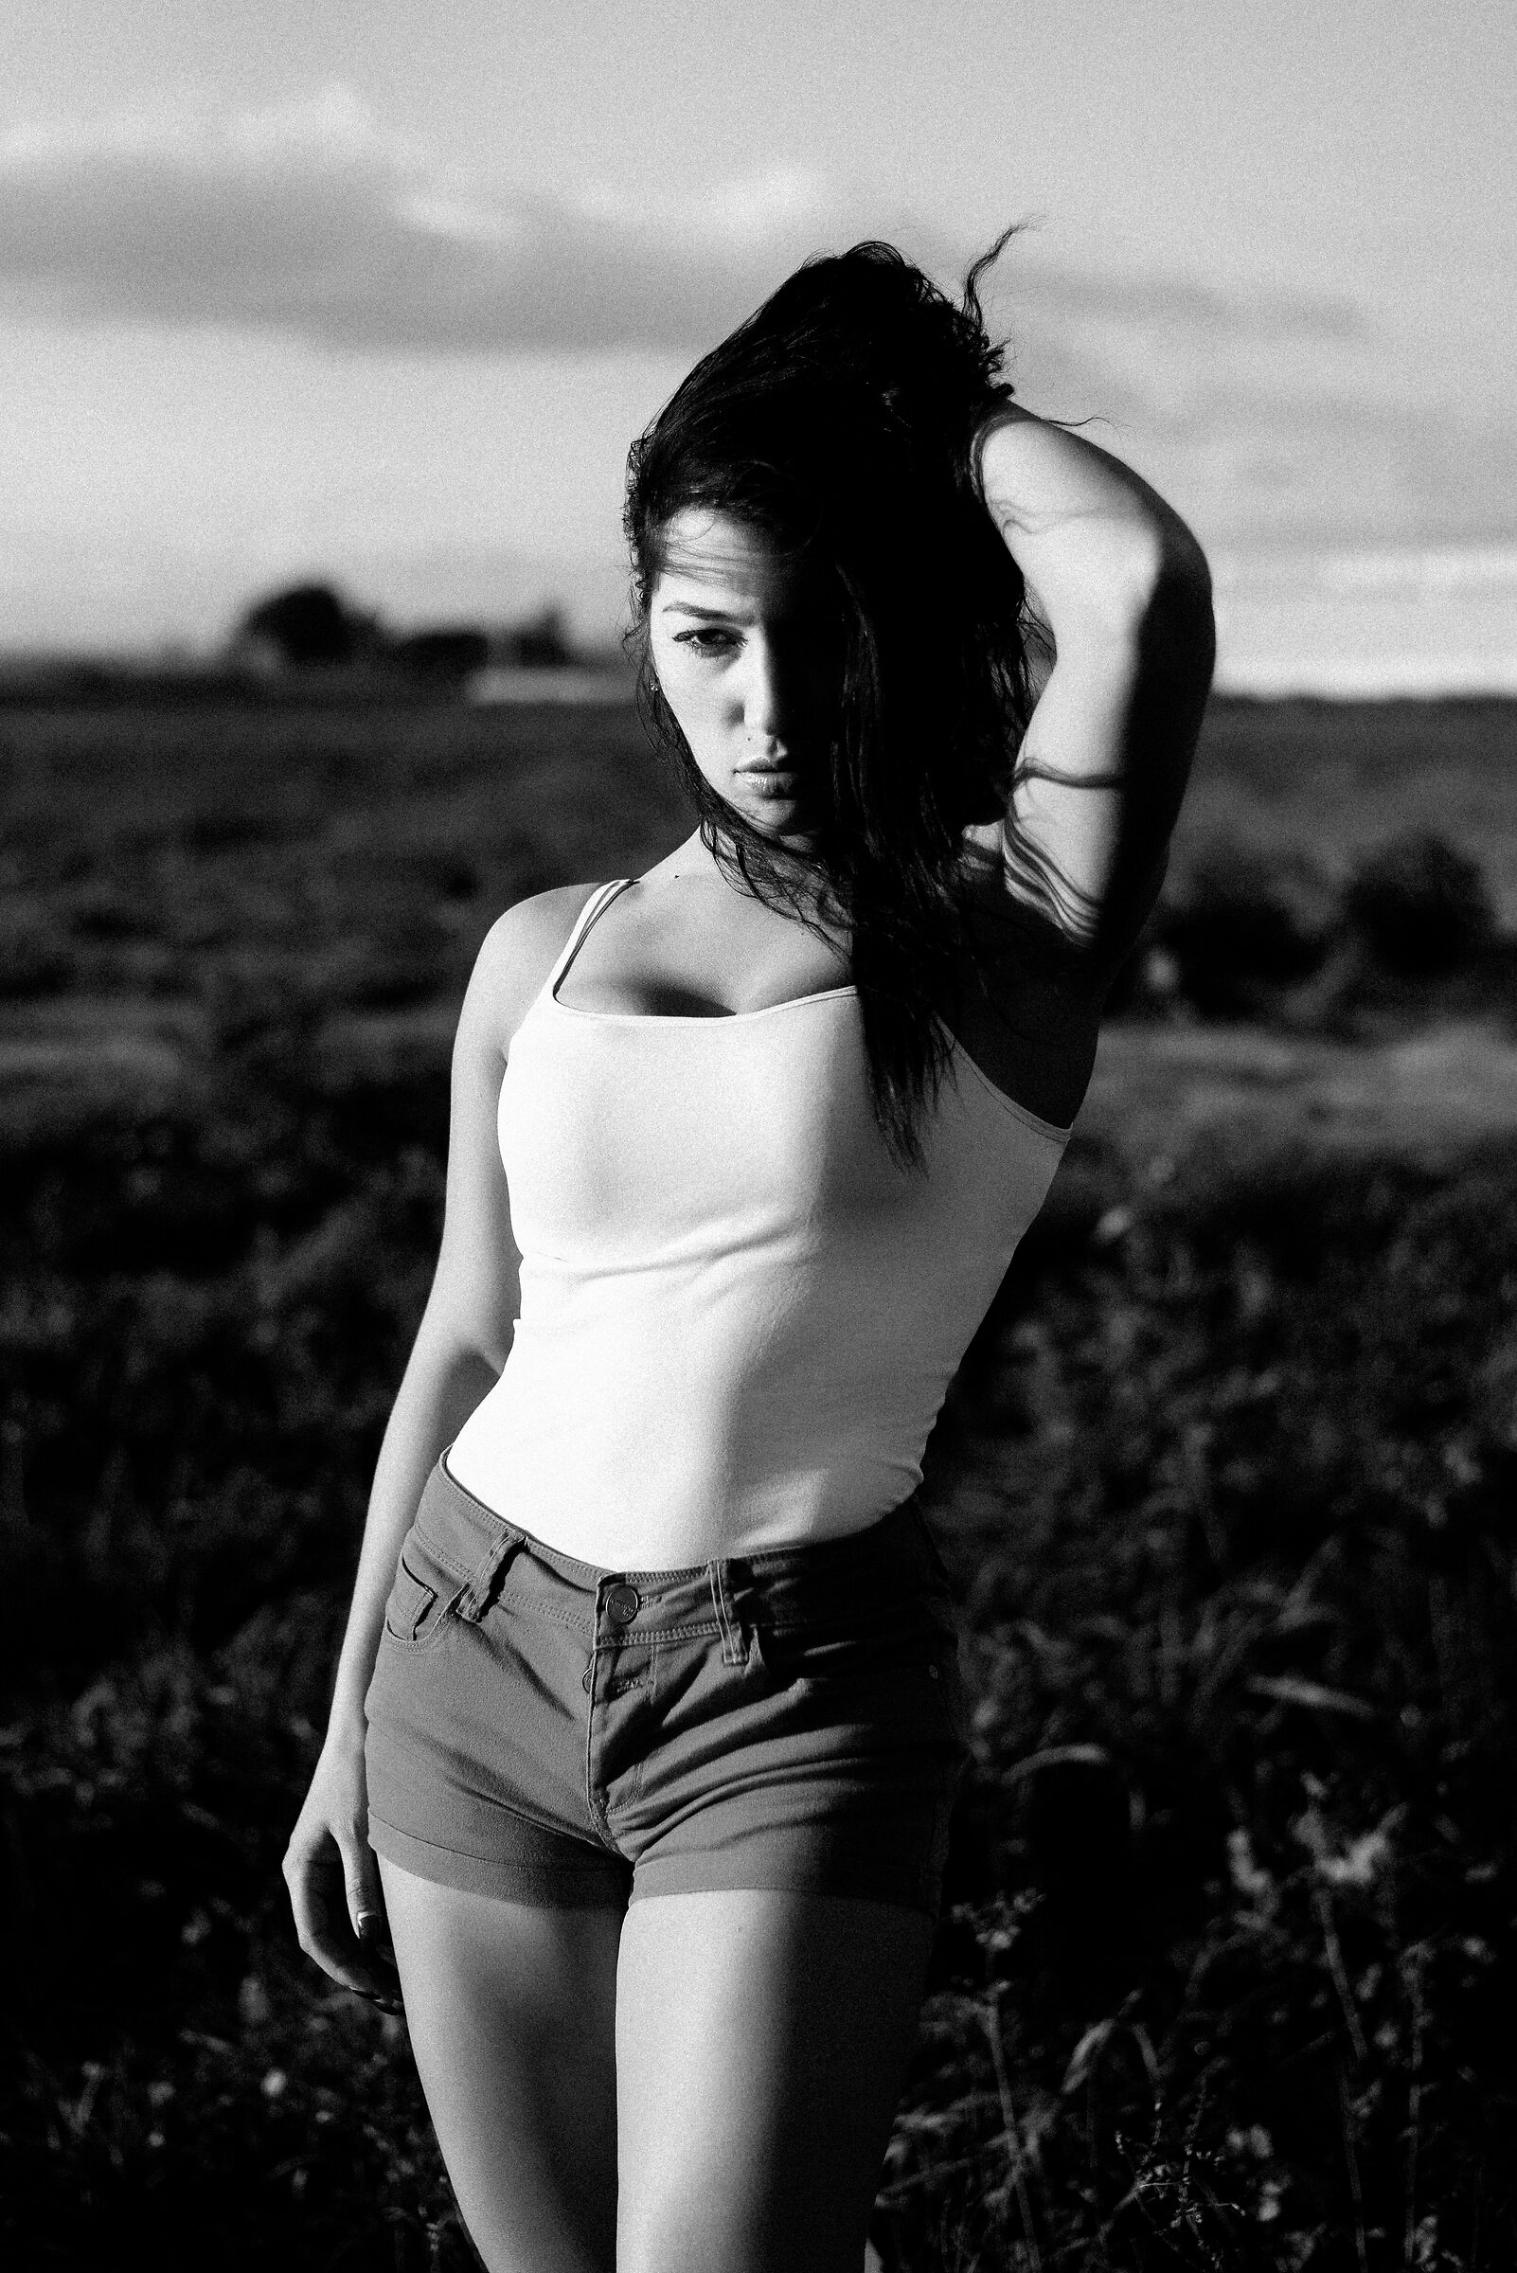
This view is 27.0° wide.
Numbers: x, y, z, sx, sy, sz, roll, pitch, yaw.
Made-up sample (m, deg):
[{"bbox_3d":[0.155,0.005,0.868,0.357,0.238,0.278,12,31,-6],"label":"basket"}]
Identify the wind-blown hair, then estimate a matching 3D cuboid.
[{"bbox_3d":[0.047,-0.255,1.853,0.260,0.540,0.280,1,8,8],"label":"wind-blown hair"}]

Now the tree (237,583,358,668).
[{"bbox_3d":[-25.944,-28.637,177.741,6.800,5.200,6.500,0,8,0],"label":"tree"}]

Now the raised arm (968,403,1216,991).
[{"bbox_3d":[0.184,-0.254,1.822,0.180,0.350,0.260,9,9,9],"label":"raised arm"}]

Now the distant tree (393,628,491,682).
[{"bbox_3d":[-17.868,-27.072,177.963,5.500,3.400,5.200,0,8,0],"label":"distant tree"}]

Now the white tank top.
[{"bbox_3d":[0.004,0.046,1.925,0.350,0.420,0.240,11,11,17],"label":"white tank top"}]

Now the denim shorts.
[{"bbox_3d":[-0.057,0.333,1.966,0.375,0.265,0.250,3,9,19],"label":"denim shorts"}]

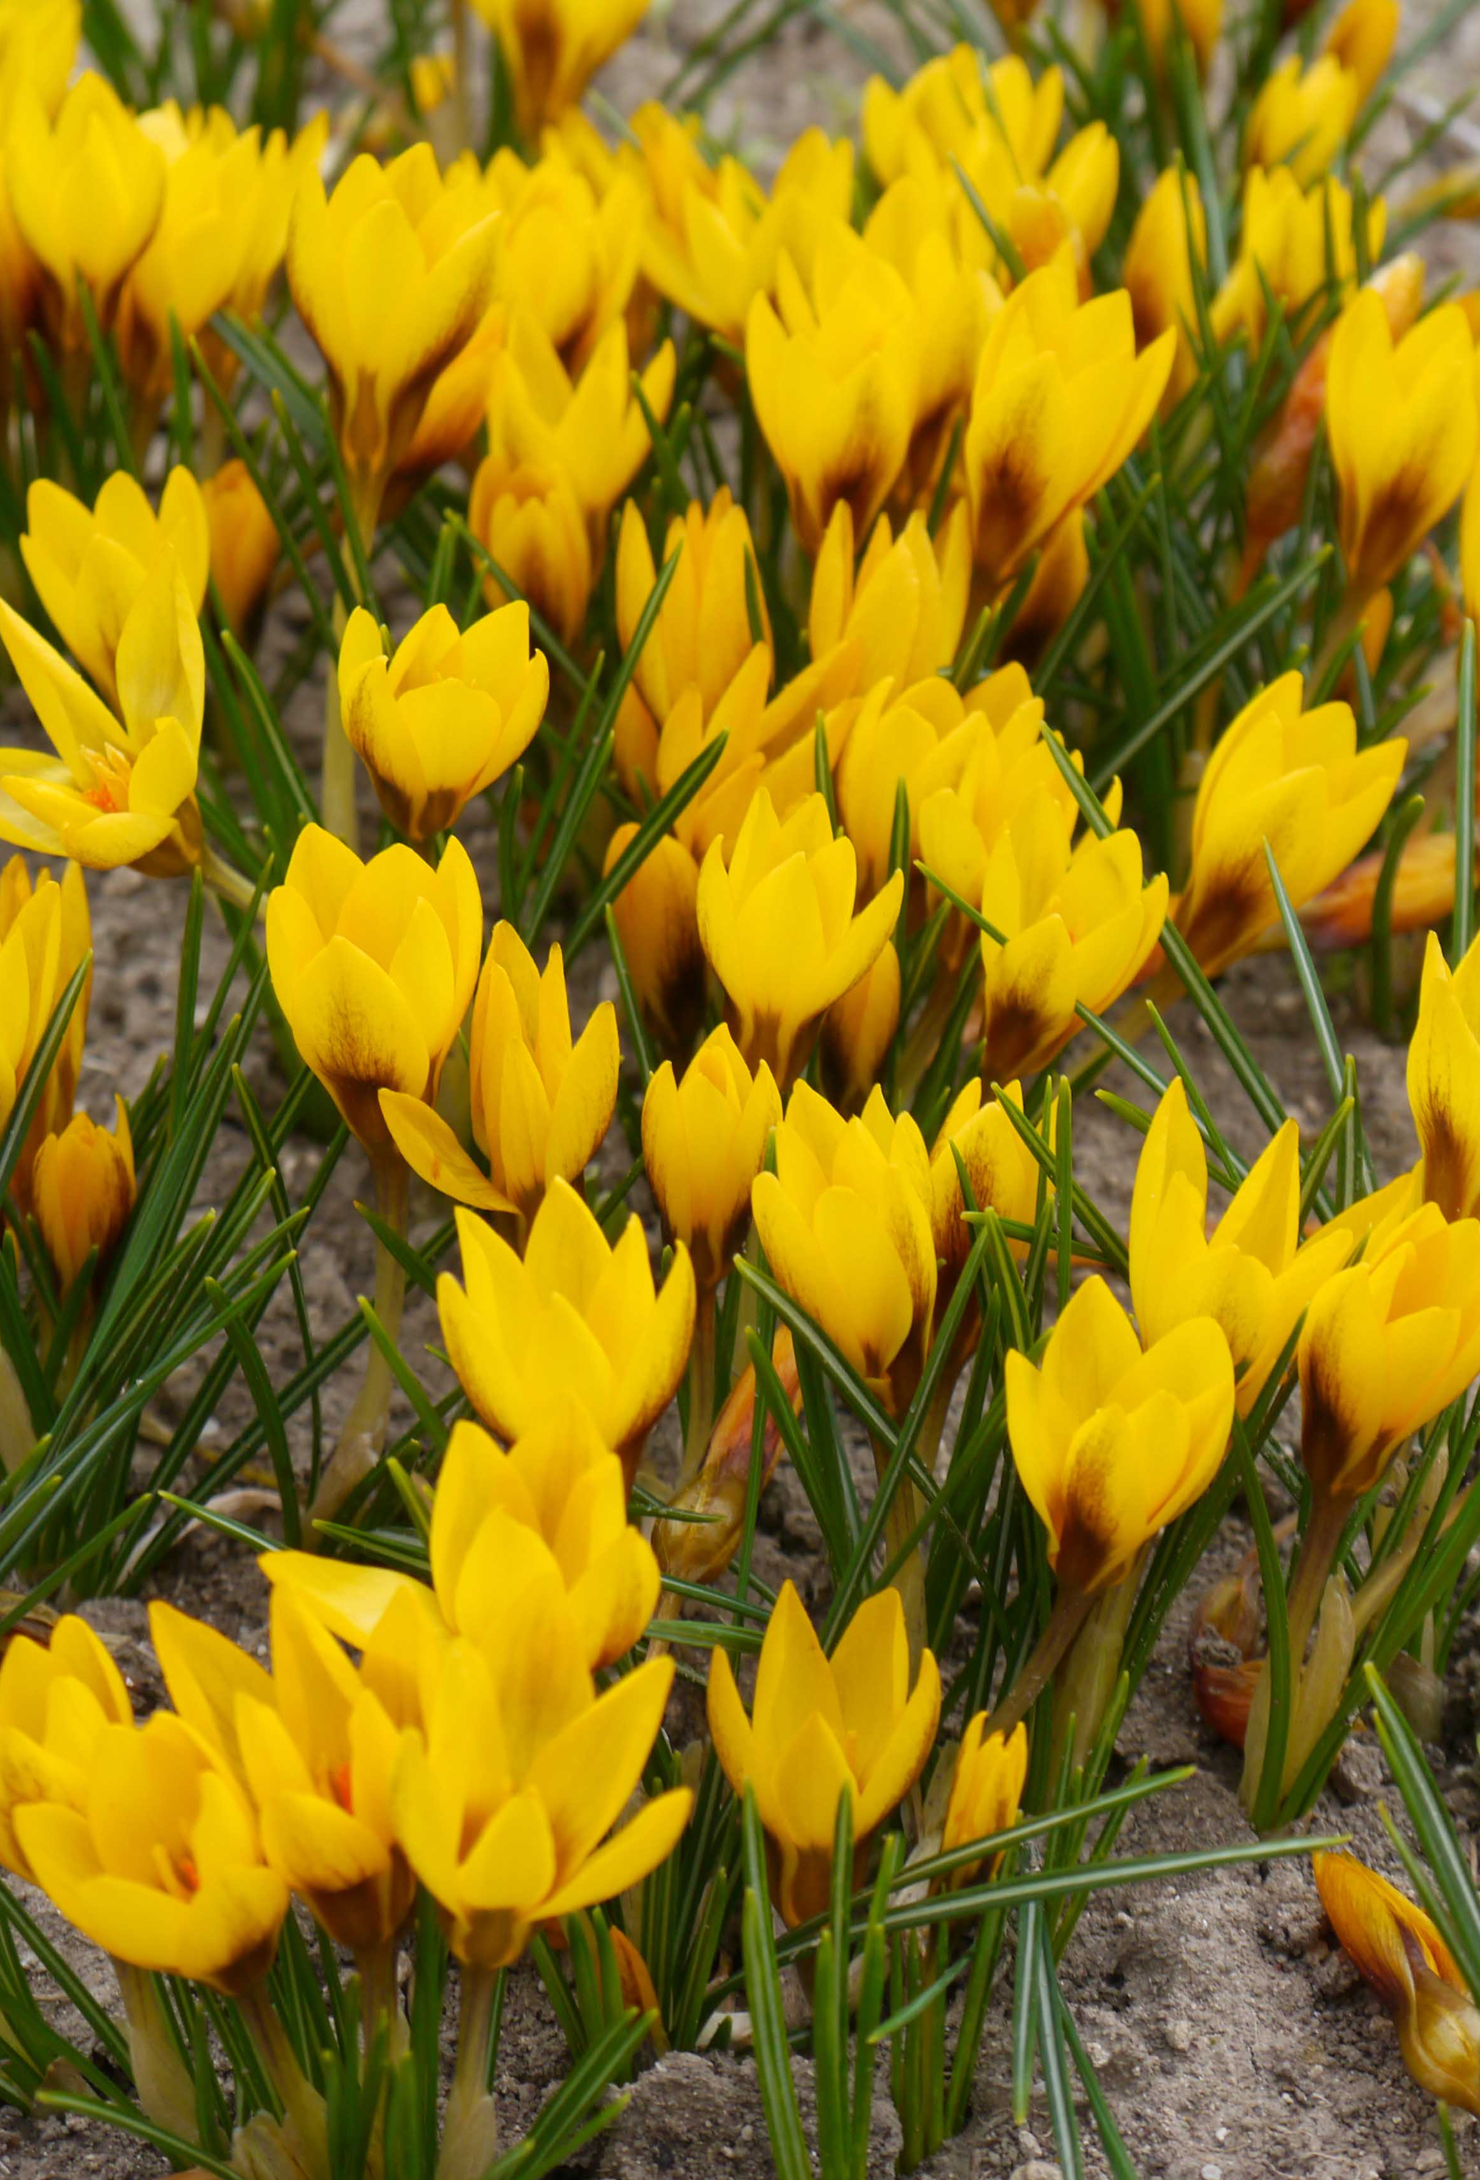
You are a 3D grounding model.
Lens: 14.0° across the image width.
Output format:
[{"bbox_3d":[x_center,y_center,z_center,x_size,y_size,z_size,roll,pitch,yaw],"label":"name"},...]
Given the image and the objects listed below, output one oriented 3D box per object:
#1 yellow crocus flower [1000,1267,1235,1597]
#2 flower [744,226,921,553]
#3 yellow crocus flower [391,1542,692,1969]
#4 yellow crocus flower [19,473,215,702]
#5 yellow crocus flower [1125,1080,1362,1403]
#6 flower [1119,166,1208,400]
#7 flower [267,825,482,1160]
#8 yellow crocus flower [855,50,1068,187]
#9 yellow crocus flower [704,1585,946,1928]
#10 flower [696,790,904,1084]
[{"bbox_3d":[0.045,0.042,0.705,0.025,0.037,0.023,8,35,-6],"label":"yellow crocus flower"},{"bbox_3d":[0.014,-0.104,0.910,0.027,0.048,0.027,-2,32,1],"label":"flower"},{"bbox_3d":[-0.023,0.072,0.625,0.030,0.047,0.029,6,36,-5],"label":"yellow crocus flower"},{"bbox_3d":[-0.102,-0.078,0.990,0.031,0.040,0.031,3,38,0],"label":"yellow crocus flower"},{"bbox_3d":[0.070,0.026,0.843,0.032,0.048,0.032,2,38,-2],"label":"yellow crocus flower"},{"bbox_3d":[0.068,-0.125,0.945,0.017,0.039,0.017,-3,32,2],"label":"flower"},{"bbox_3d":[-0.046,-0.010,0.770,0.028,0.042,0.028,-3,32,2],"label":"flower"},{"bbox_3d":[0.041,-0.167,1.110,0.036,0.041,0.036,0,38,0],"label":"yellow crocus flower"},{"bbox_3d":[0.011,0.089,0.780,0.030,0.043,0.030,0,38,0],"label":"yellow crocus flower"},{"bbox_3d":[0.008,-0.017,0.772,0.026,0.037,0.025,2,35,-2],"label":"flower"}]

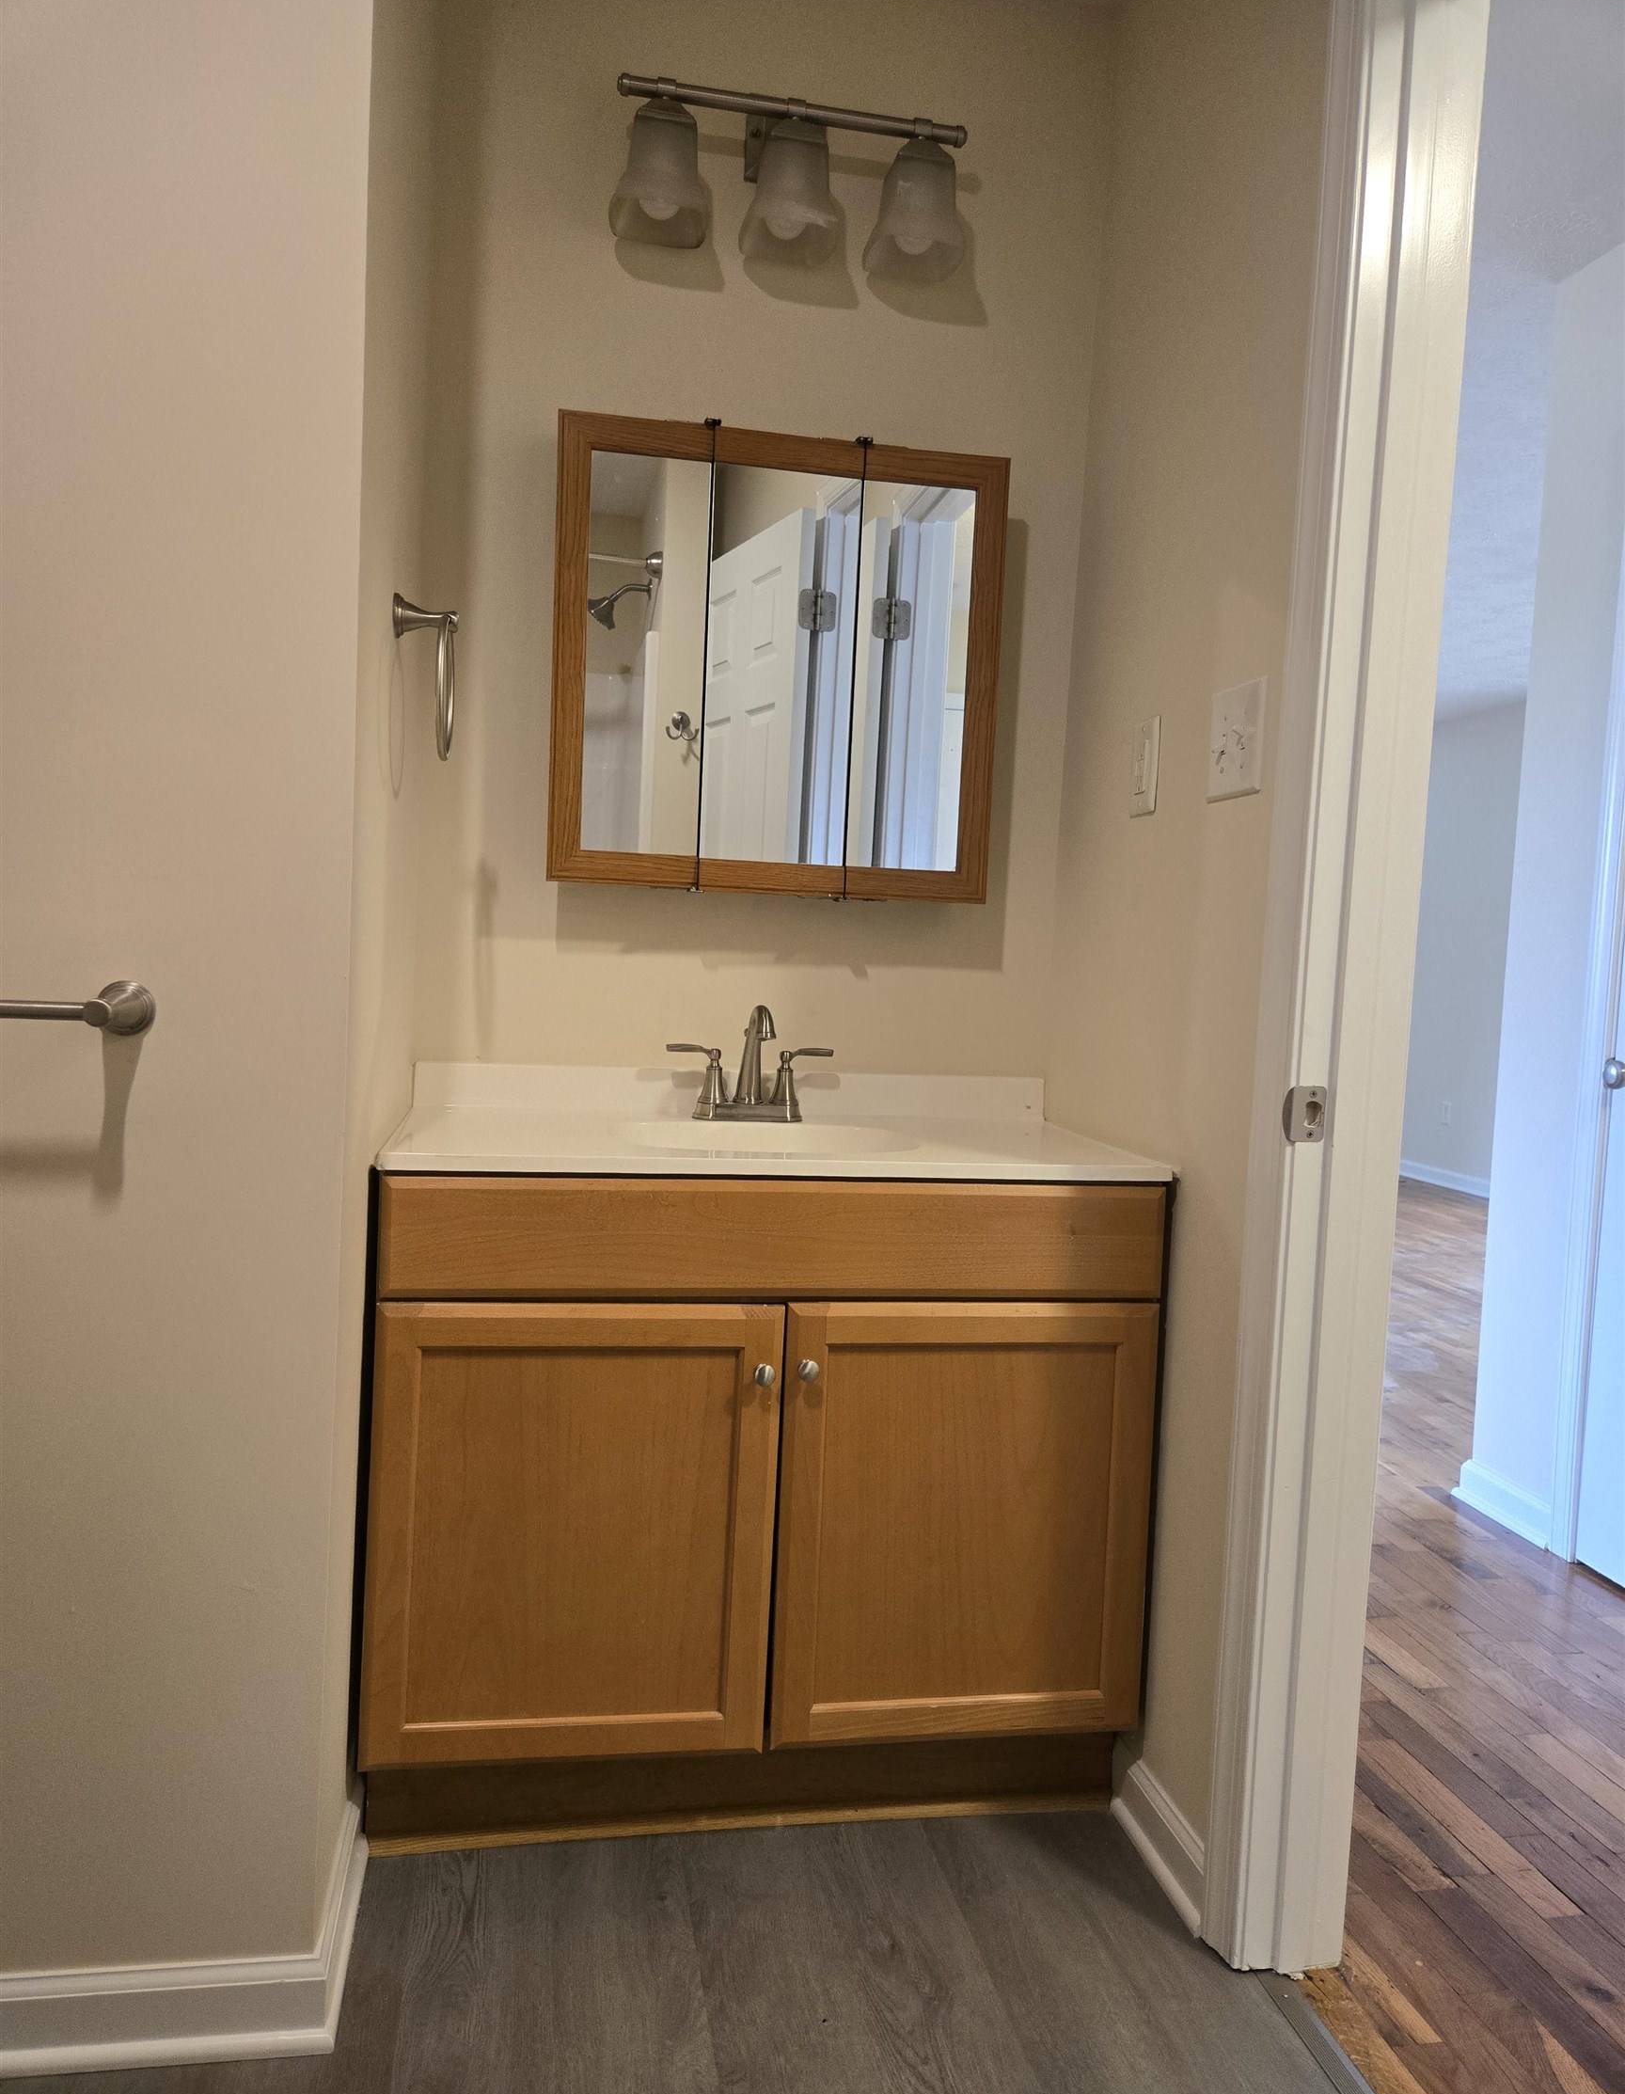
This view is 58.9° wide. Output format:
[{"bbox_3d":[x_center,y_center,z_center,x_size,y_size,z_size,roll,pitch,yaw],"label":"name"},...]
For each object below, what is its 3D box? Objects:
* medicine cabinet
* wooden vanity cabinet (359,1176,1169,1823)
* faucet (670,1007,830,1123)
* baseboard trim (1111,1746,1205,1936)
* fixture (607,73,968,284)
[{"bbox_3d":[-0.050,-0.518,2.002,0.608,0.610,0.111,2,3,-10],"label":"medicine cabinet"},{"bbox_3d":[-0.079,0.540,1.880,0.919,0.820,0.473,2,3,-10],"label":"wooden vanity cabinet"},{"bbox_3d":[-0.078,0.024,1.972,0.235,0.164,0.146,2,3,-10],"label":"faucet"},{"bbox_3d":[0.415,0.940,1.727,0.022,0.084,0.262,2,3,-10],"label":"baseboard trim"},{"bbox_3d":[-0.026,-1.182,1.932,0.476,0.225,0.173,2,3,-10],"label":"fixture"}]

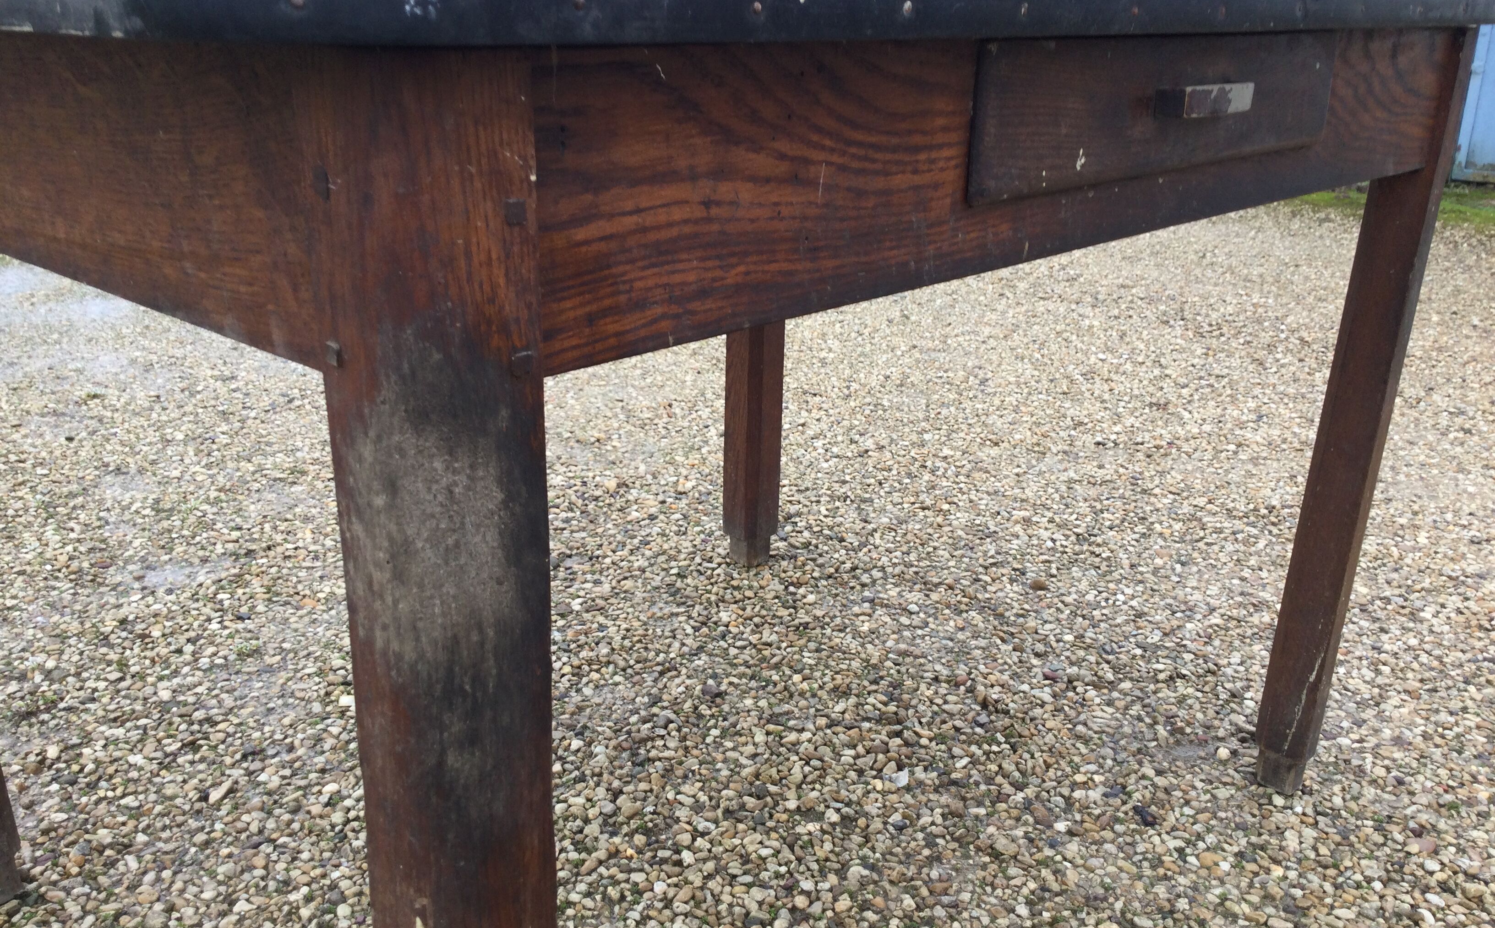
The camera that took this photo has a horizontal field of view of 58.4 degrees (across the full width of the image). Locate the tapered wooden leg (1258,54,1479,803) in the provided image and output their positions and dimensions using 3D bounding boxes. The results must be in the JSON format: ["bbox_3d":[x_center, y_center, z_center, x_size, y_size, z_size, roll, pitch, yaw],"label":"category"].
[{"bbox_3d":[0.567,-0.025,1.259,0.057,0.735,0.056,20,26,39],"label":"tapered wooden leg"}]

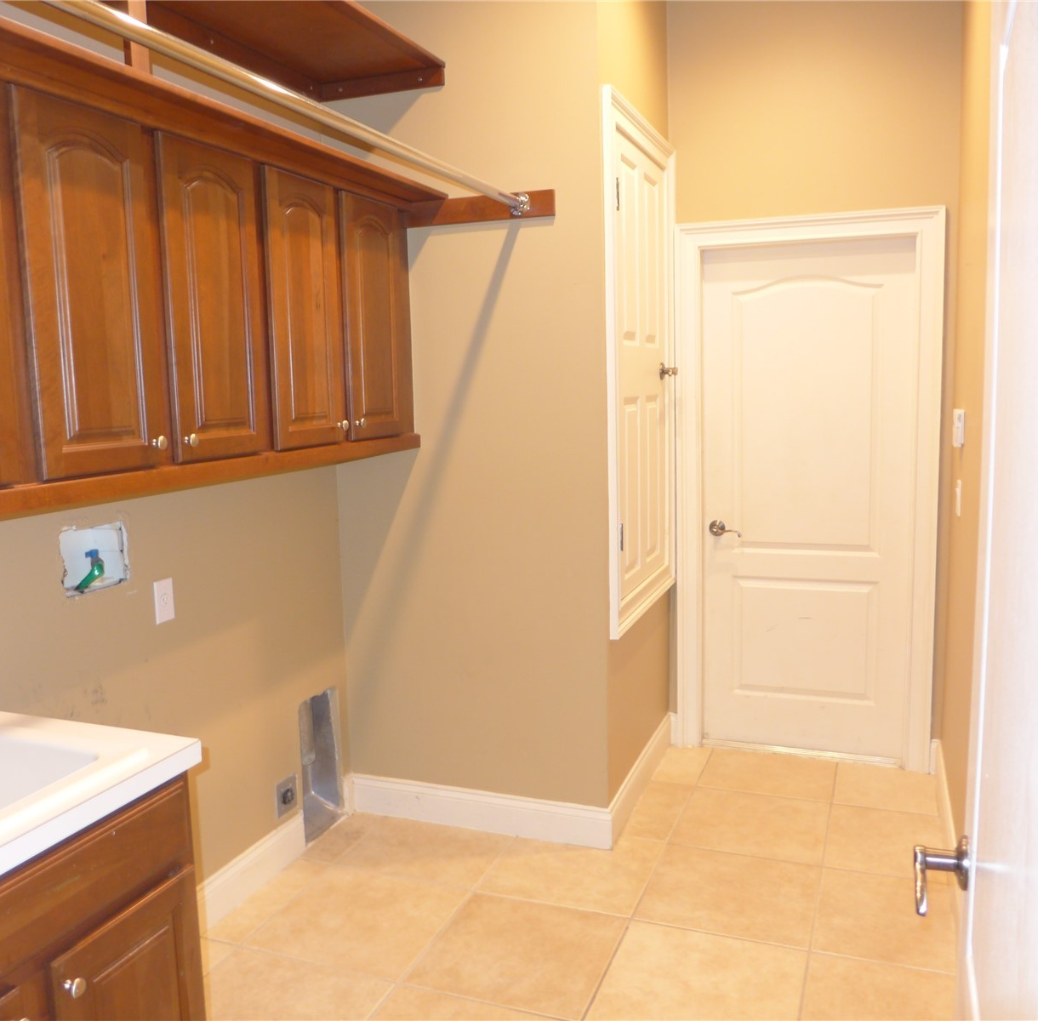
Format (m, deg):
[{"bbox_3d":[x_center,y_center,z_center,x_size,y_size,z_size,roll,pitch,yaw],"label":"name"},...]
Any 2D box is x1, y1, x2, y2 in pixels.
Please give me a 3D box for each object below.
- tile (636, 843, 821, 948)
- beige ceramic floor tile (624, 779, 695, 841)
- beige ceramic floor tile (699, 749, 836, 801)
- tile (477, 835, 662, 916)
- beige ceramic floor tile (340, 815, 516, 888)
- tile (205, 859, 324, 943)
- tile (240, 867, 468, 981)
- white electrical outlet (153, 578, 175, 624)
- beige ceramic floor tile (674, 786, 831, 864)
[{"bbox_3d":[0.651,1.171,2.895,0.495,0.010,0.495,1,7,21],"label":"tile"},{"bbox_3d":[0.522,1.106,3.479,0.162,0.010,0.495,1,7,21],"label":"beige ceramic floor tile"},{"bbox_3d":[0.998,1.060,3.778,0.495,0.010,0.405,1,7,21],"label":"beige ceramic floor tile"},{"bbox_3d":[0.185,1.161,3.077,0.495,0.010,0.495,1,7,21],"label":"tile"},{"bbox_3d":[-0.303,1.158,3.201,0.495,0.010,0.370,1,7,21],"label":"beige ceramic floor tile"},{"bbox_3d":[-0.767,1.202,2.916,0.150,0.010,0.495,1,7,21],"label":"tile"},{"bbox_3d":[-0.462,1.209,2.797,0.495,0.010,0.495,1,7,21],"label":"tile"},{"bbox_3d":[-0.963,0.248,2.576,0.008,0.114,0.071,1,7,21],"label":"white electrical outlet"},{"bbox_3d":[0.833,1.113,3.357,0.495,0.010,0.495,1,7,21],"label":"beige ceramic floor tile"}]

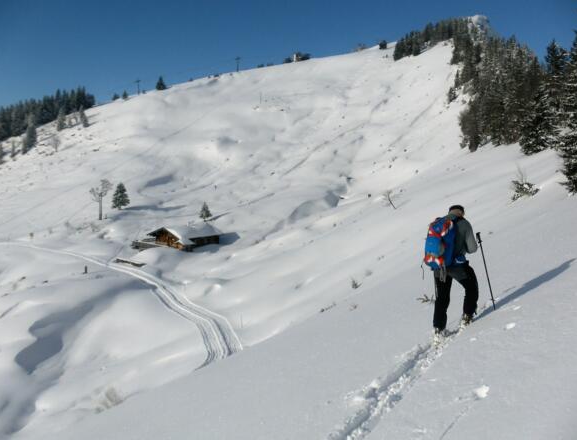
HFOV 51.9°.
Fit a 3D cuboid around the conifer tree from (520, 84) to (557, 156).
[{"bbox_3d":[21.908,-8.807,52.000,3.300,6.100,3.300,0,1,0],"label":"conifer tree"}]

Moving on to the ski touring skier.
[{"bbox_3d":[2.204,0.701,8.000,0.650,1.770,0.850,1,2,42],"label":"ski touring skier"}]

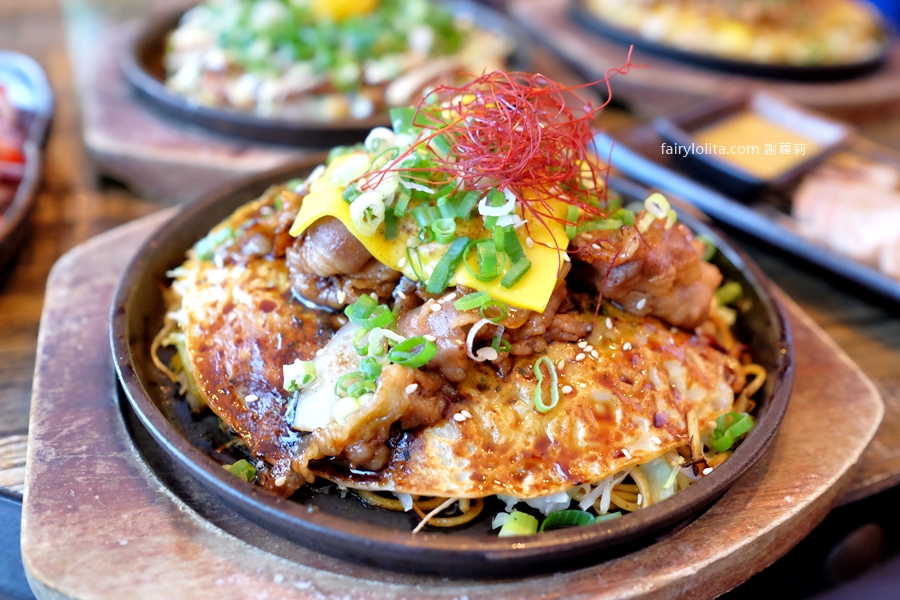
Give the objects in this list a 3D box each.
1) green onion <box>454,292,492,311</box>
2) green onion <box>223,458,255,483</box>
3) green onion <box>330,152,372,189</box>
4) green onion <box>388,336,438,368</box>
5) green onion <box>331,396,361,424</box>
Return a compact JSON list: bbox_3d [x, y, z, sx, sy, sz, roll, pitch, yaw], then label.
[{"bbox_3d":[0.007,0.000,0.258,0.010,0.003,0.005,-13,52,-14],"label":"green onion"},{"bbox_3d":[-0.057,0.046,0.237,0.009,0.005,0.006,19,37,20],"label":"green onion"},{"bbox_3d":[-0.032,-0.041,0.275,0.013,0.004,0.008,-23,47,1],"label":"green onion"},{"bbox_3d":[-0.010,0.014,0.234,0.012,0.003,0.009,-25,32,-3],"label":"green onion"},{"bbox_3d":[-0.027,0.029,0.226,0.008,0.004,0.007,4,36,0],"label":"green onion"}]

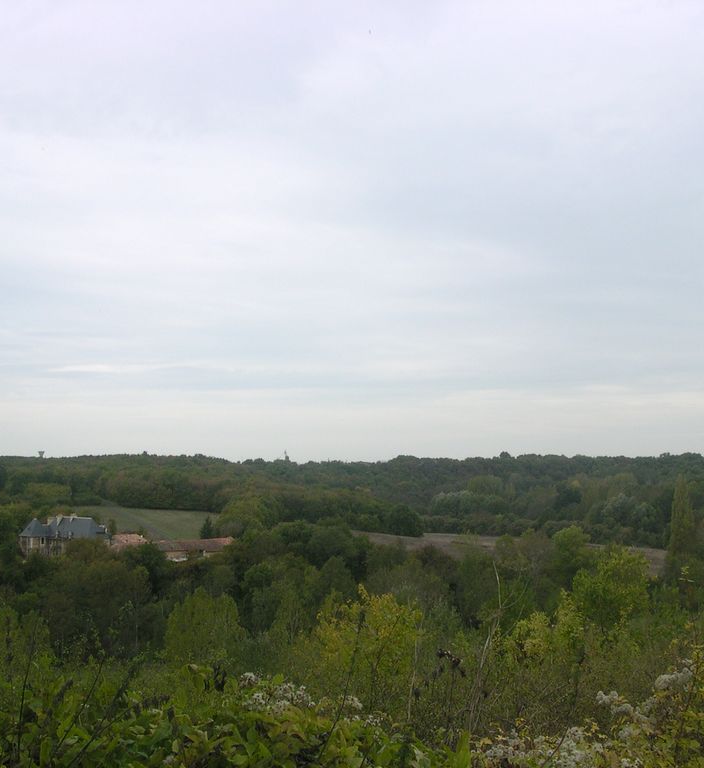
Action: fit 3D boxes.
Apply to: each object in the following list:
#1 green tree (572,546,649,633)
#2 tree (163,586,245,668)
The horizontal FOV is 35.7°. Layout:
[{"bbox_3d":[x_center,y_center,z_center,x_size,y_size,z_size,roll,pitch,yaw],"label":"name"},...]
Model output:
[{"bbox_3d":[16.533,13.207,70.000,4.860,5.570,4.620,0,-4,0],"label":"green tree"},{"bbox_3d":[-12.716,21.396,95.000,7.120,7.220,6.760,0,-4,0],"label":"tree"}]

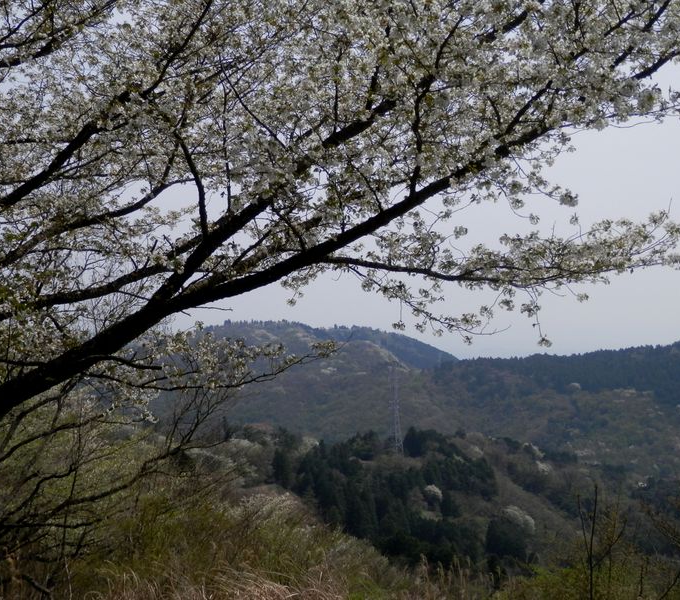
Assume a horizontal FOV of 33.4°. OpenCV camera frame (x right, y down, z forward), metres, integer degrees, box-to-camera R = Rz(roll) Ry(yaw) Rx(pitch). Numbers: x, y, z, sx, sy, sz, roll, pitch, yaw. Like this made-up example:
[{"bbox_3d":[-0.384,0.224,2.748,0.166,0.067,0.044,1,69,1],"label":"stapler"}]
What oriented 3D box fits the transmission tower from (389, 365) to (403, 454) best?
[{"bbox_3d":[26.210,51.390,530.000,5.800,42.000,3.800,-4,-2,7],"label":"transmission tower"}]

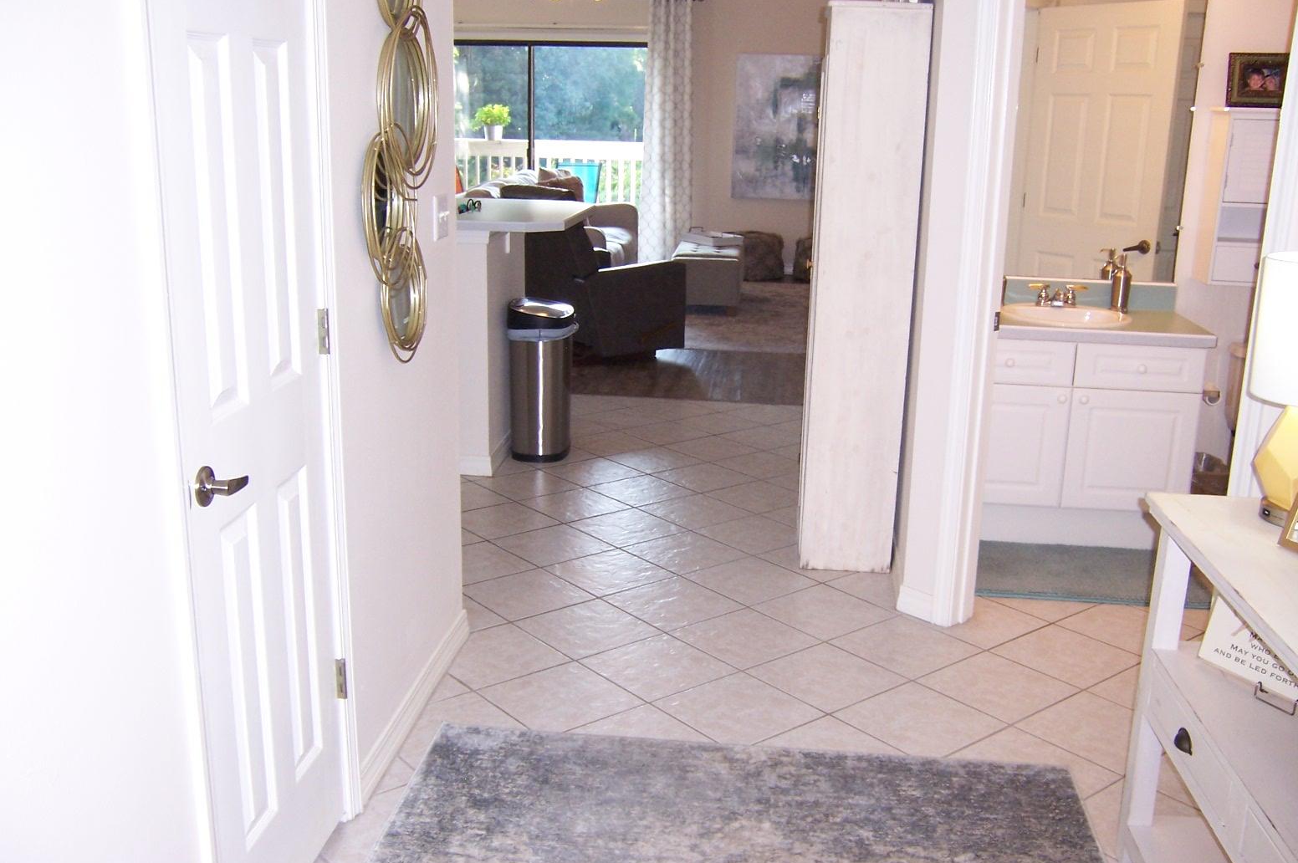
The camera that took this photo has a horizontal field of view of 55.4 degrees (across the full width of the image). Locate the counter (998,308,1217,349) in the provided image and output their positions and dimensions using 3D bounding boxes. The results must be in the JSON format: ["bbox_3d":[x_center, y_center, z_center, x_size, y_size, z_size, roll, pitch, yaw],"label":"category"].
[{"bbox_3d":[1.490,-0.389,4.491,0.910,0.042,0.565,3,15,6],"label":"counter"}]

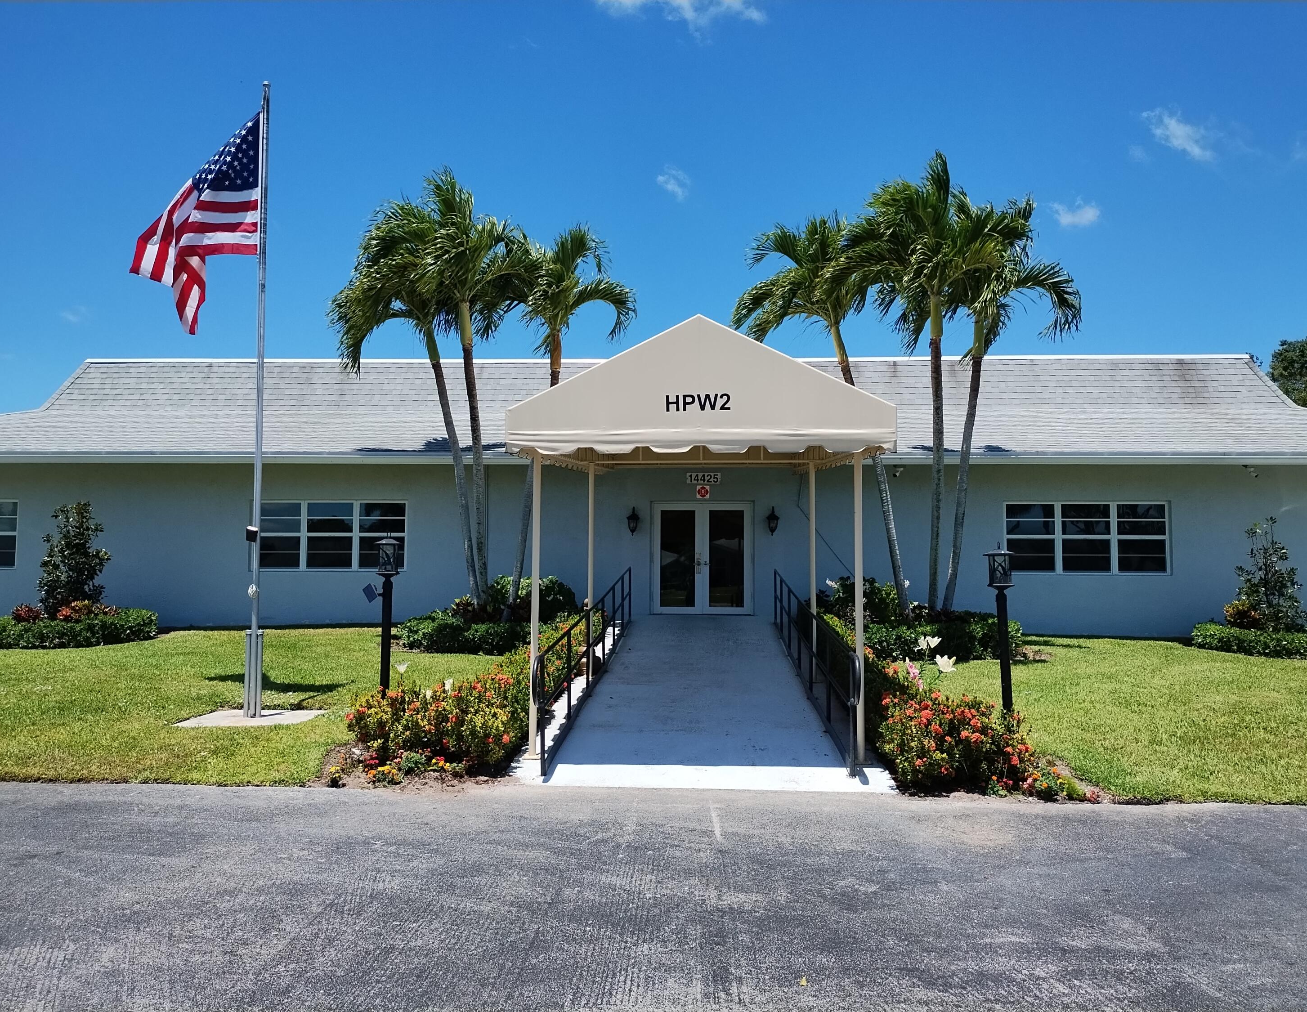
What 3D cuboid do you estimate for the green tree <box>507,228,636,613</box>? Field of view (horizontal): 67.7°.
[{"bbox_3d":[-1.338,-1.221,15.555,2.116,6.629,2.100,0,-3,3],"label":"green tree"}]

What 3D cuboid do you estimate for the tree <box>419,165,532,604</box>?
[{"bbox_3d":[-3.006,-1.769,16.496,1.925,8.067,2.100,0,-4,2],"label":"tree"}]

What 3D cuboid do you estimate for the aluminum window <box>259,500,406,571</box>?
[{"bbox_3d":[-6.034,0.563,18.154,2.911,1.286,0.120,0,-4,2],"label":"aluminum window"}]

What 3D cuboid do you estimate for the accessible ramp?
[{"bbox_3d":[0.604,2.083,12.560,2.850,0.734,10.202,0,-3,3],"label":"accessible ramp"}]

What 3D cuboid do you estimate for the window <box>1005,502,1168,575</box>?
[{"bbox_3d":[7.694,0.577,17.310,2.867,1.301,0.120,0,-3,3],"label":"window"}]

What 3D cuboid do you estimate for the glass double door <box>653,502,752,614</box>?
[{"bbox_3d":[0.895,0.951,17.600,1.854,2.053,0.120,0,-3,3],"label":"glass double door"}]

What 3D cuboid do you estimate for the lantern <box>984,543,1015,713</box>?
[{"bbox_3d":[3.419,1.251,9.605,0.295,1.773,0.295,0,-3,3],"label":"lantern"}]

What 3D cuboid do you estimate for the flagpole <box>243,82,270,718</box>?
[{"bbox_3d":[-4.191,-1.208,10.377,0.200,6.834,0.160,0,-4,2],"label":"flagpole"}]

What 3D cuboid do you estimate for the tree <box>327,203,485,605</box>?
[{"bbox_3d":[-4.059,-1.677,15.997,2.500,6.944,2.400,0,-3,1],"label":"tree"}]

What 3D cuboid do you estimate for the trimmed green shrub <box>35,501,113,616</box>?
[{"bbox_3d":[-9.899,0.969,16.637,1.244,2.102,1.200,0,-3,3],"label":"trimmed green shrub"}]

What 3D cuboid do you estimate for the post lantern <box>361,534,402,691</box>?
[{"bbox_3d":[-2.869,1.261,10.321,0.418,1.931,0.300,0,-4,2],"label":"post lantern"}]

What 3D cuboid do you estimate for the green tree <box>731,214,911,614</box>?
[{"bbox_3d":[2.785,-1.324,16.219,2.924,7.211,2.400,0,-4,2],"label":"green tree"}]

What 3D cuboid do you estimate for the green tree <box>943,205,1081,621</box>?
[{"bbox_3d":[5.911,-1.416,16.092,2.221,7.415,2.300,0,-4,2],"label":"green tree"}]

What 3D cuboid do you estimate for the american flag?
[{"bbox_3d":[-5.026,-3.108,10.689,1.415,2.494,0.500,0,-4,10],"label":"american flag"}]

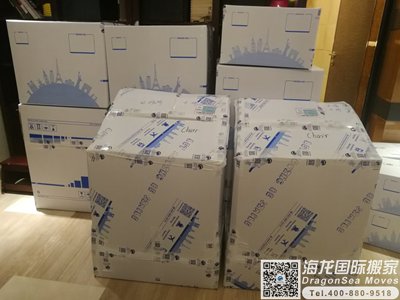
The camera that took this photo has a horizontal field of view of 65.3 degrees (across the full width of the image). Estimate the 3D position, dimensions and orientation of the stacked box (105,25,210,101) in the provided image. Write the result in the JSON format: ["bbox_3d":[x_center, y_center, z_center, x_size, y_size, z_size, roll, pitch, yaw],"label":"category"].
[{"bbox_3d":[-0.218,-0.547,1.971,0.567,0.423,0.452,4,19,6],"label":"stacked box"}]

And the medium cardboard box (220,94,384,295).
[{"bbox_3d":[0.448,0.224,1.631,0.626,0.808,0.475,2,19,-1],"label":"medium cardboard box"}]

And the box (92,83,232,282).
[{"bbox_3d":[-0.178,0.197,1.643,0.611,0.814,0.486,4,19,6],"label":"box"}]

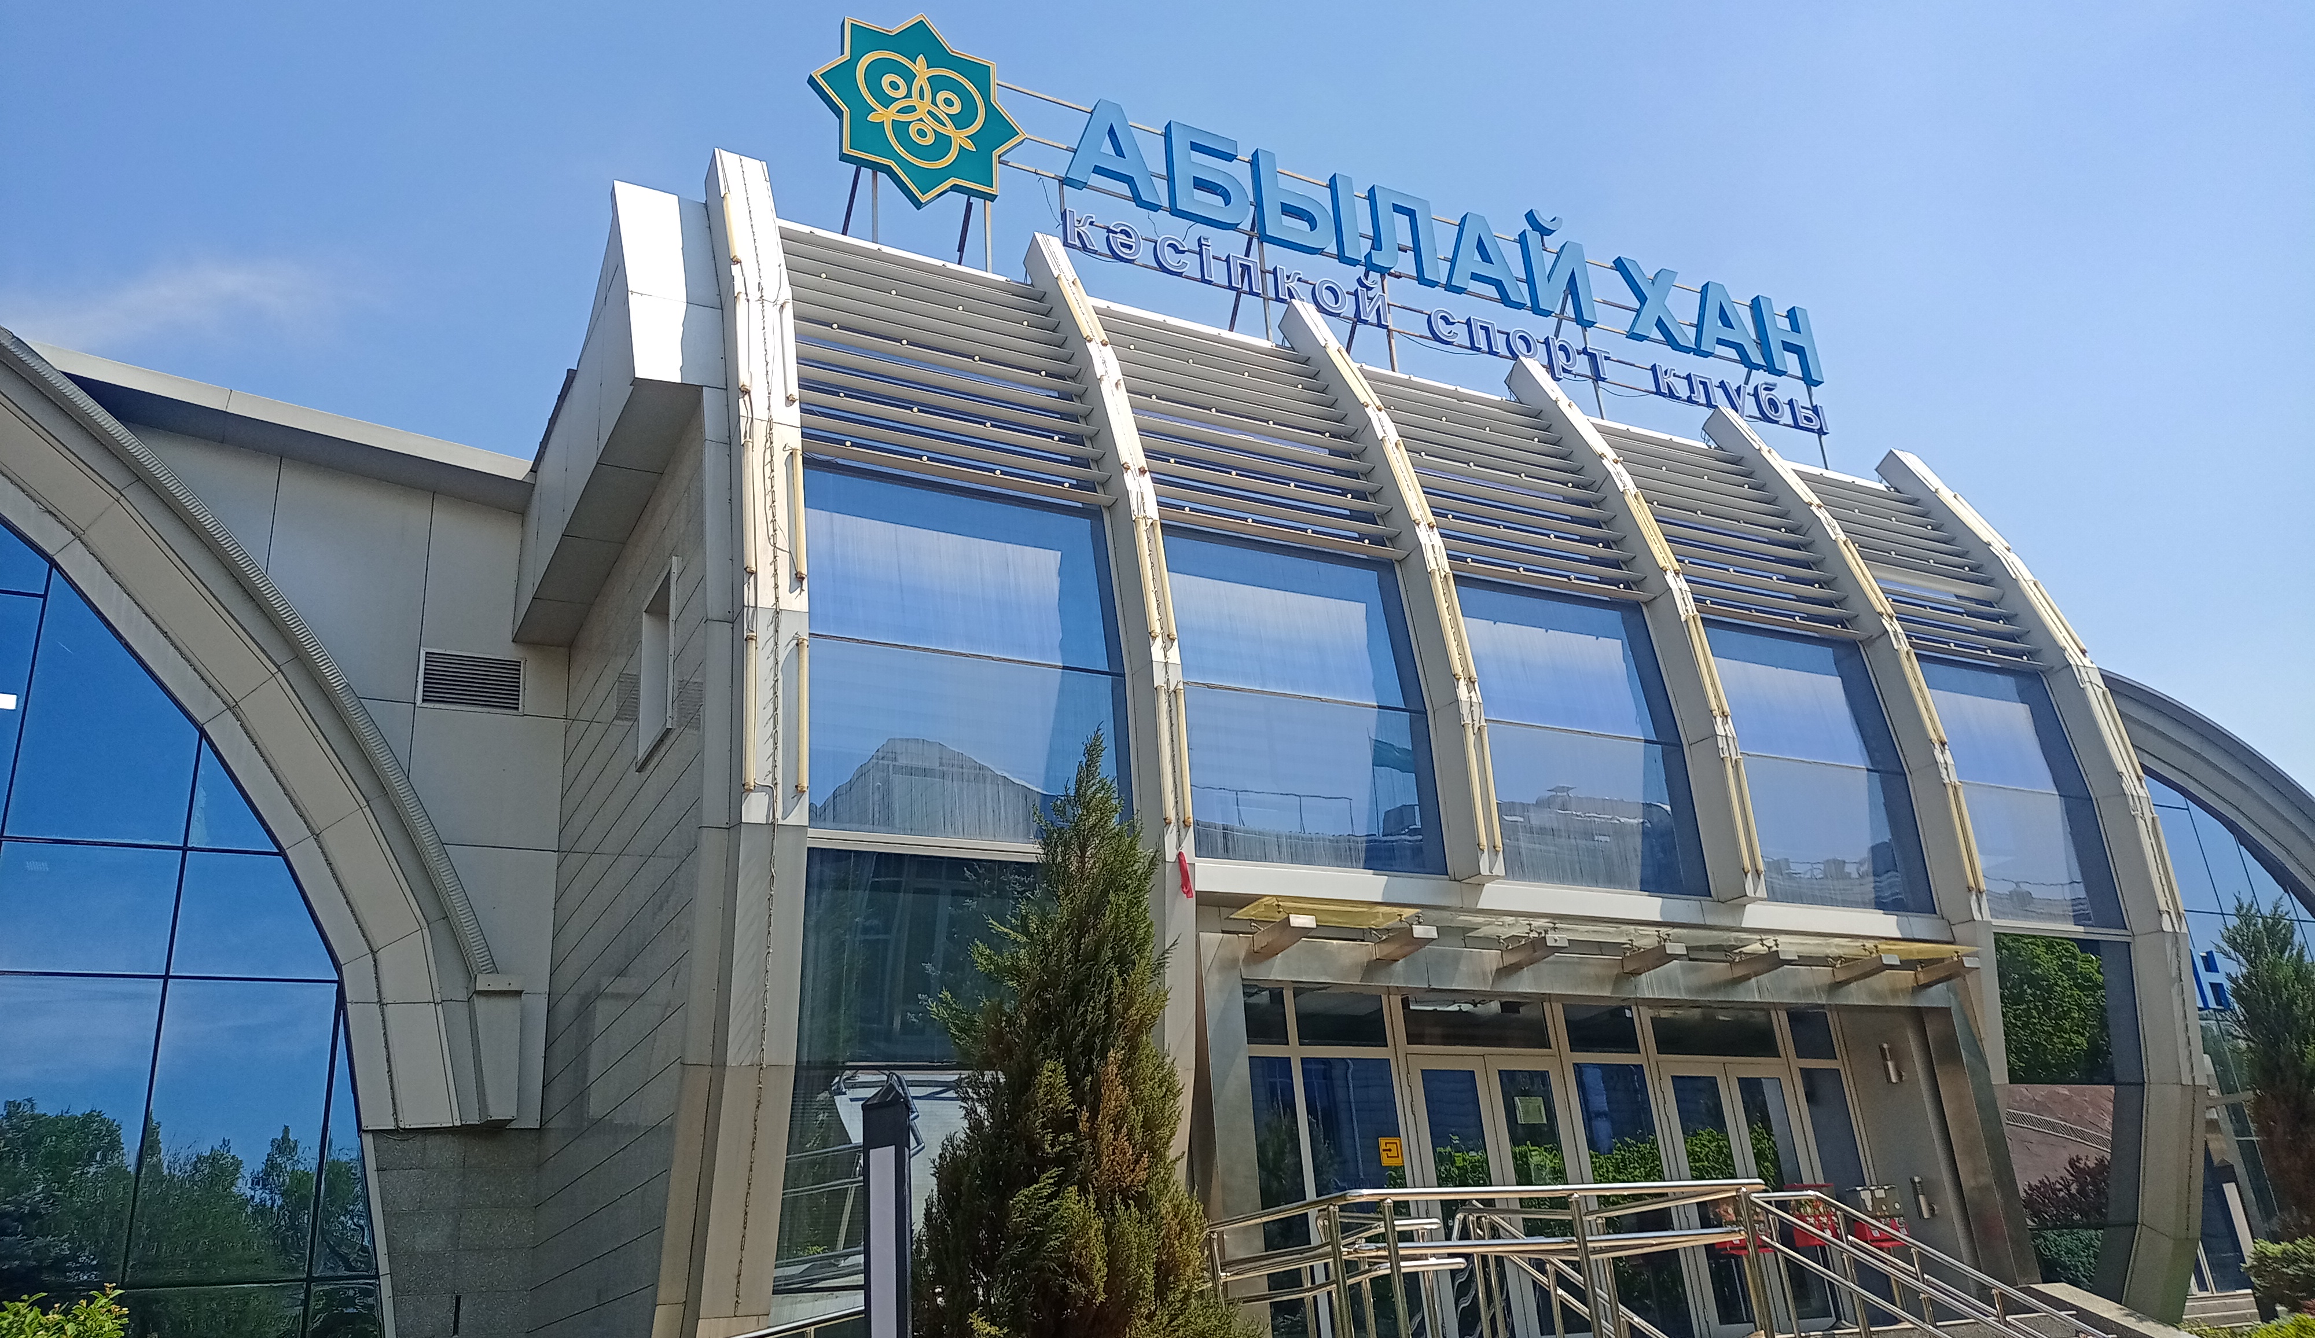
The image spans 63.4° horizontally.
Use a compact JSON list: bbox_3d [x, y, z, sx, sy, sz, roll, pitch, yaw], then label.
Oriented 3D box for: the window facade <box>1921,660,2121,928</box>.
[{"bbox_3d":[7.788,1.085,17.273,2.387,2.616,0.200,8,-26,-28],"label":"window facade"}]

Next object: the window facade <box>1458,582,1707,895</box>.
[{"bbox_3d":[3.219,0.480,14.813,2.387,2.616,0.200,8,-26,-28],"label":"window facade"}]

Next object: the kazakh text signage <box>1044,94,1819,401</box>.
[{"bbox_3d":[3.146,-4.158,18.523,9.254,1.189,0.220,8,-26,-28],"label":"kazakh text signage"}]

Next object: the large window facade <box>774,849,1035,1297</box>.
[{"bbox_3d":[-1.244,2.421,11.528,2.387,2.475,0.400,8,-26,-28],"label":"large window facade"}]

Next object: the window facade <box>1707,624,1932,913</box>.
[{"bbox_3d":[5.503,0.783,16.043,2.387,2.616,0.200,8,-26,-28],"label":"window facade"}]

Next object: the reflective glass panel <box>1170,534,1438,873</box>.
[{"bbox_3d":[0.934,0.177,13.582,2.387,2.616,0.200,8,-26,-28],"label":"reflective glass panel"}]

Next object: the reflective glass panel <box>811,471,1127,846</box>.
[{"bbox_3d":[-1.351,-0.125,12.352,2.387,2.616,0.200,8,-26,-28],"label":"reflective glass panel"}]

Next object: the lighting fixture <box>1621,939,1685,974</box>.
[{"bbox_3d":[3.642,2.126,13.710,0.195,0.105,0.460,8,-26,-28],"label":"lighting fixture"}]

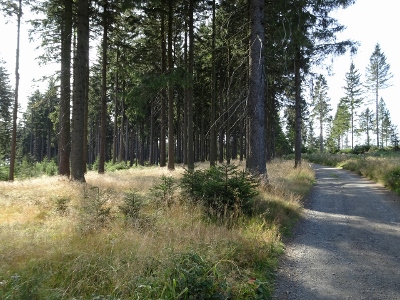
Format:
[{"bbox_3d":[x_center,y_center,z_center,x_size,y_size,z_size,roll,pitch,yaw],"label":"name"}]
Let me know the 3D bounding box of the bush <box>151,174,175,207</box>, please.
[{"bbox_3d":[-0.999,1.079,8.000,0.620,0.850,0.620,0,-1,0],"label":"bush"}]

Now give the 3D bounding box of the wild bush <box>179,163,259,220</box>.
[{"bbox_3d":[0.467,1.019,7.200,1.810,1.340,1.500,0,-1,0],"label":"wild bush"}]

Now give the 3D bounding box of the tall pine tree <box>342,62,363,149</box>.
[{"bbox_3d":[27.921,-8.147,55.000,3.660,15.750,3.660,0,-1,0],"label":"tall pine tree"}]

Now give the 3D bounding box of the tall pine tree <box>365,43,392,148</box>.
[{"bbox_3d":[32.087,-9.797,54.000,5.030,19.050,5.030,0,-1,0],"label":"tall pine tree"}]

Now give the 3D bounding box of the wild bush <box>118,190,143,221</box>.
[{"bbox_3d":[-1.596,1.275,6.900,0.530,0.690,0.530,0,-1,0],"label":"wild bush"}]

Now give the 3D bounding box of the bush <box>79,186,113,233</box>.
[{"bbox_3d":[-2.122,1.208,6.100,0.670,0.930,0.670,0,-1,0],"label":"bush"}]

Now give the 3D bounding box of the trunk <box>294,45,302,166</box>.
[{"bbox_3d":[6.701,-2.832,20.500,0.440,8.190,0.440,0,-1,0],"label":"trunk"}]

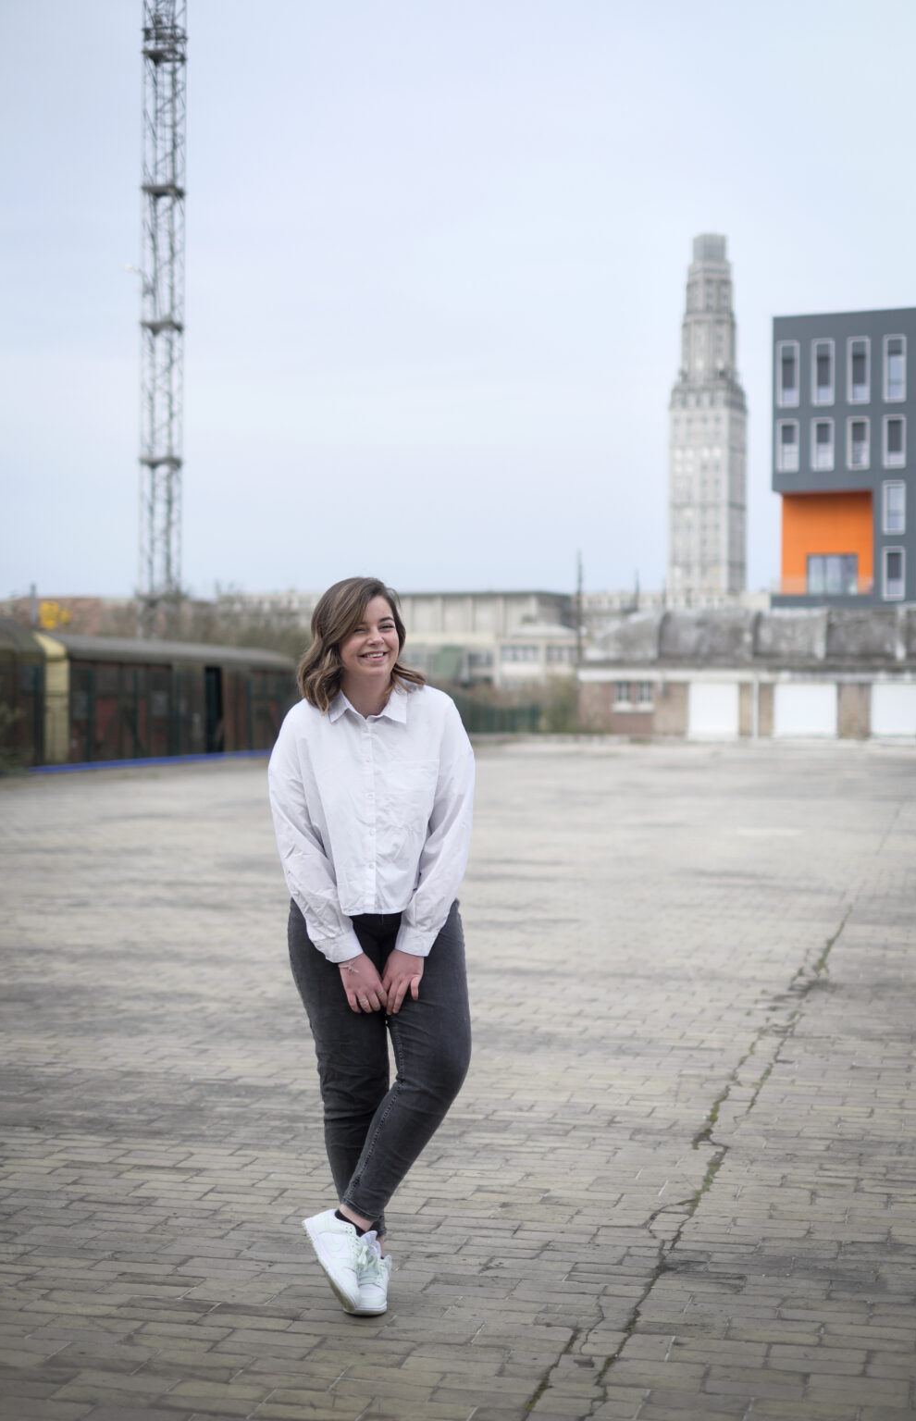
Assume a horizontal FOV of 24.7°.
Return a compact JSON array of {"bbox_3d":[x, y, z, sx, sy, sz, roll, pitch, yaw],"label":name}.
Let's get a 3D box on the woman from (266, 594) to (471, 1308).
[{"bbox_3d":[-0.198,0.514,4.740,0.480,1.630,0.400,1,0,-3],"label":"woman"}]

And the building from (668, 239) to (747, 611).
[{"bbox_3d":[58.000,-55.900,487.000,14.800,110.000,14.800,1,0,24],"label":"building"}]

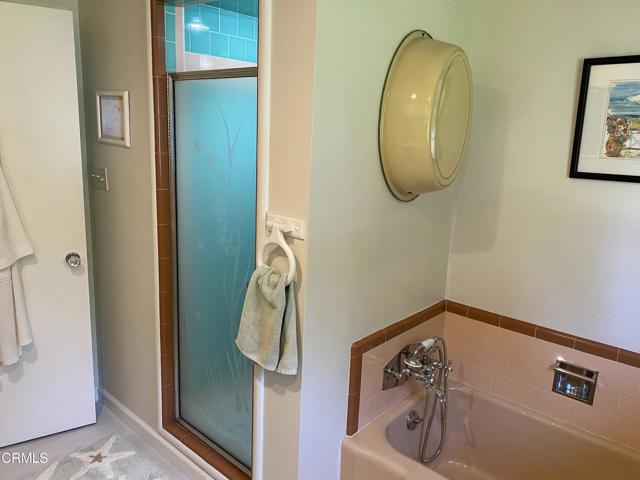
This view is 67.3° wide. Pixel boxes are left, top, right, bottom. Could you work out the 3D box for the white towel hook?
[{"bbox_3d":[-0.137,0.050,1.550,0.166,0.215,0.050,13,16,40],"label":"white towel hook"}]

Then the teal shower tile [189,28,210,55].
[{"bbox_3d":[-0.562,-0.929,2.255,0.010,0.108,0.111,13,16,40],"label":"teal shower tile"}]

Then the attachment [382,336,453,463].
[{"bbox_3d":[0.439,0.723,2.105,0.180,0.585,0.350,13,16,40],"label":"attachment"}]

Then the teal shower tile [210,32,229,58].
[{"bbox_3d":[-0.488,-0.946,2.336,0.010,0.108,0.109,13,16,40],"label":"teal shower tile"}]

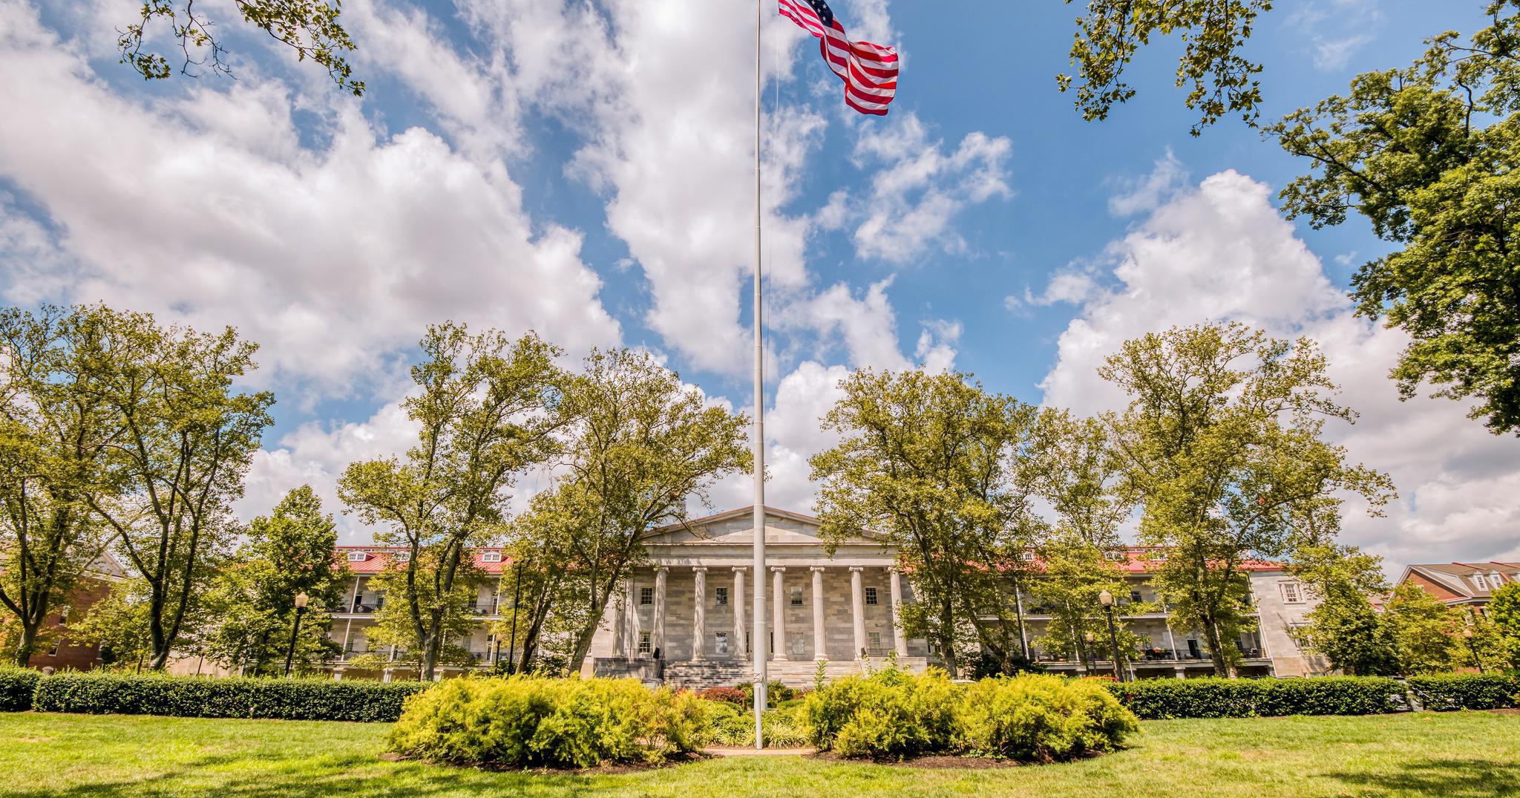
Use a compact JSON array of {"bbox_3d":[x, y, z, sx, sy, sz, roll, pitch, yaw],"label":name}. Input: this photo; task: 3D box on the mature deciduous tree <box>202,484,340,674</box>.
[{"bbox_3d":[-24.553,9.342,31.847,5.900,10.303,5.900,0,-22,0],"label":"mature deciduous tree"}]

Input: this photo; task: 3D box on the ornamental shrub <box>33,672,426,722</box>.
[{"bbox_3d":[-15.049,8.529,18.093,12.370,1.000,1.100,-4,-22,9],"label":"ornamental shrub"}]

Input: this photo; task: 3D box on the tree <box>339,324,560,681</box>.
[{"bbox_3d":[-13.101,4.051,27.166,8.271,14.899,7.857,0,-19,0],"label":"tree"}]

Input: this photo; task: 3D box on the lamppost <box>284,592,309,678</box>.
[{"bbox_3d":[-14.767,8.017,19.975,0.420,3.666,0.420,0,-22,0],"label":"lamppost"}]

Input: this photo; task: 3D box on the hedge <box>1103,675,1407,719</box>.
[{"bbox_3d":[10.683,6.542,13.916,6.967,0.830,1.100,2,-19,-6],"label":"hedge"}]

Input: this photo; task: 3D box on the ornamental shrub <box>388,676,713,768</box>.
[{"bbox_3d":[-3.468,5.353,10.649,5.279,1.274,2.800,0,-19,0],"label":"ornamental shrub"}]

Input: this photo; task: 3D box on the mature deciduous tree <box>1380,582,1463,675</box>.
[{"bbox_3d":[37.101,13.197,35.585,4.000,5.627,4.000,0,-22,0],"label":"mature deciduous tree"}]

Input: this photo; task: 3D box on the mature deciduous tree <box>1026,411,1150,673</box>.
[{"bbox_3d":[16.267,6.831,31.449,5.600,12.817,5.400,0,-19,0],"label":"mature deciduous tree"}]

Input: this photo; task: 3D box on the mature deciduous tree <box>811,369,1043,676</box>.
[{"bbox_3d":[6.919,5.075,26.781,9.387,12.534,8.918,0,-19,0],"label":"mature deciduous tree"}]

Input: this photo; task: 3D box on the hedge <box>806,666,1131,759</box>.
[{"bbox_3d":[3.868,5.990,12.245,5.850,1.350,2.700,0,-22,0],"label":"hedge"}]

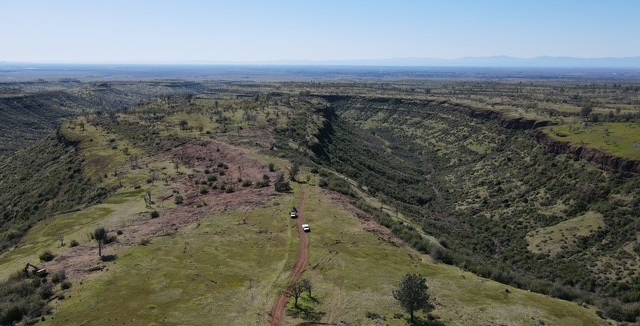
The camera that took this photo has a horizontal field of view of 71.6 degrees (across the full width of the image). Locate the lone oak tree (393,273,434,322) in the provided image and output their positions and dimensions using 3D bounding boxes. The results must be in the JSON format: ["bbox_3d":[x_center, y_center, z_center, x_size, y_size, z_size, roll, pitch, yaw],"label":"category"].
[{"bbox_3d":[25.964,36.916,121.346,11.200,14.700,10.900,0,13,0],"label":"lone oak tree"}]

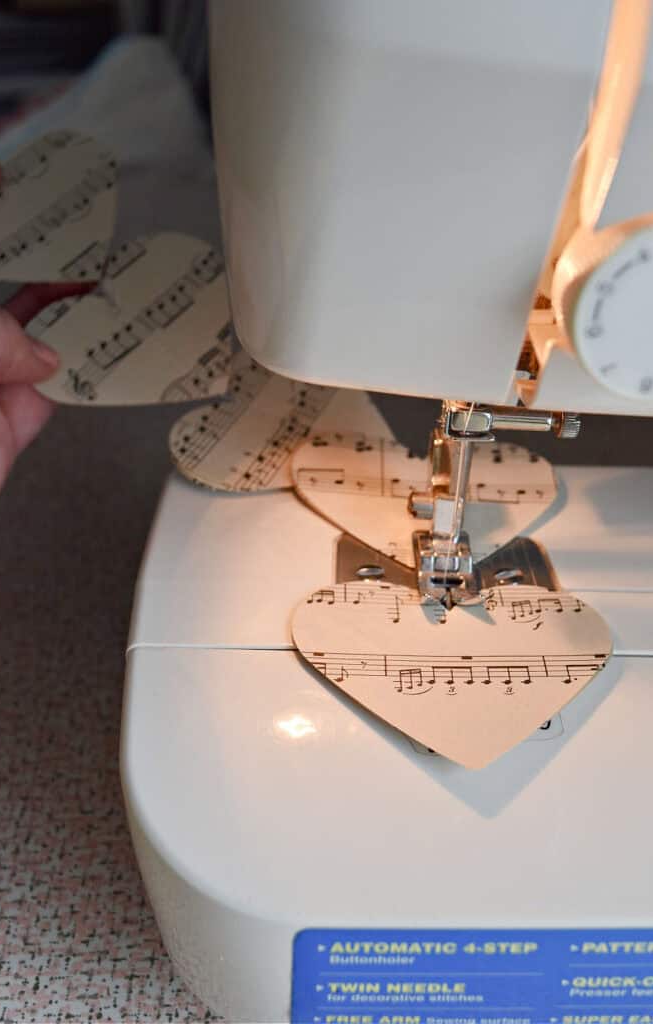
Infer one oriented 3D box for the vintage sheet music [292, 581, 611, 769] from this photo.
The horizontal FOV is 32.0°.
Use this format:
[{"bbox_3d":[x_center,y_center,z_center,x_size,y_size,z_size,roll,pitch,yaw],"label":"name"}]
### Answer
[{"bbox_3d":[0.028,0.033,0.244,0.072,0.004,0.065,1,29,0],"label":"vintage sheet music"}]

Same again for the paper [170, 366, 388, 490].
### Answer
[{"bbox_3d":[-0.005,-0.023,0.320,0.065,0.004,0.072,24,44,17],"label":"paper"}]

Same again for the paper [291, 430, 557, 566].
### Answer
[{"bbox_3d":[0.027,-0.002,0.294,0.072,0.004,0.065,1,37,-3],"label":"paper"}]

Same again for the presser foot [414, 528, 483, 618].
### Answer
[{"bbox_3d":[0.028,0.013,0.267,0.015,0.009,0.026,1,36,0],"label":"presser foot"}]

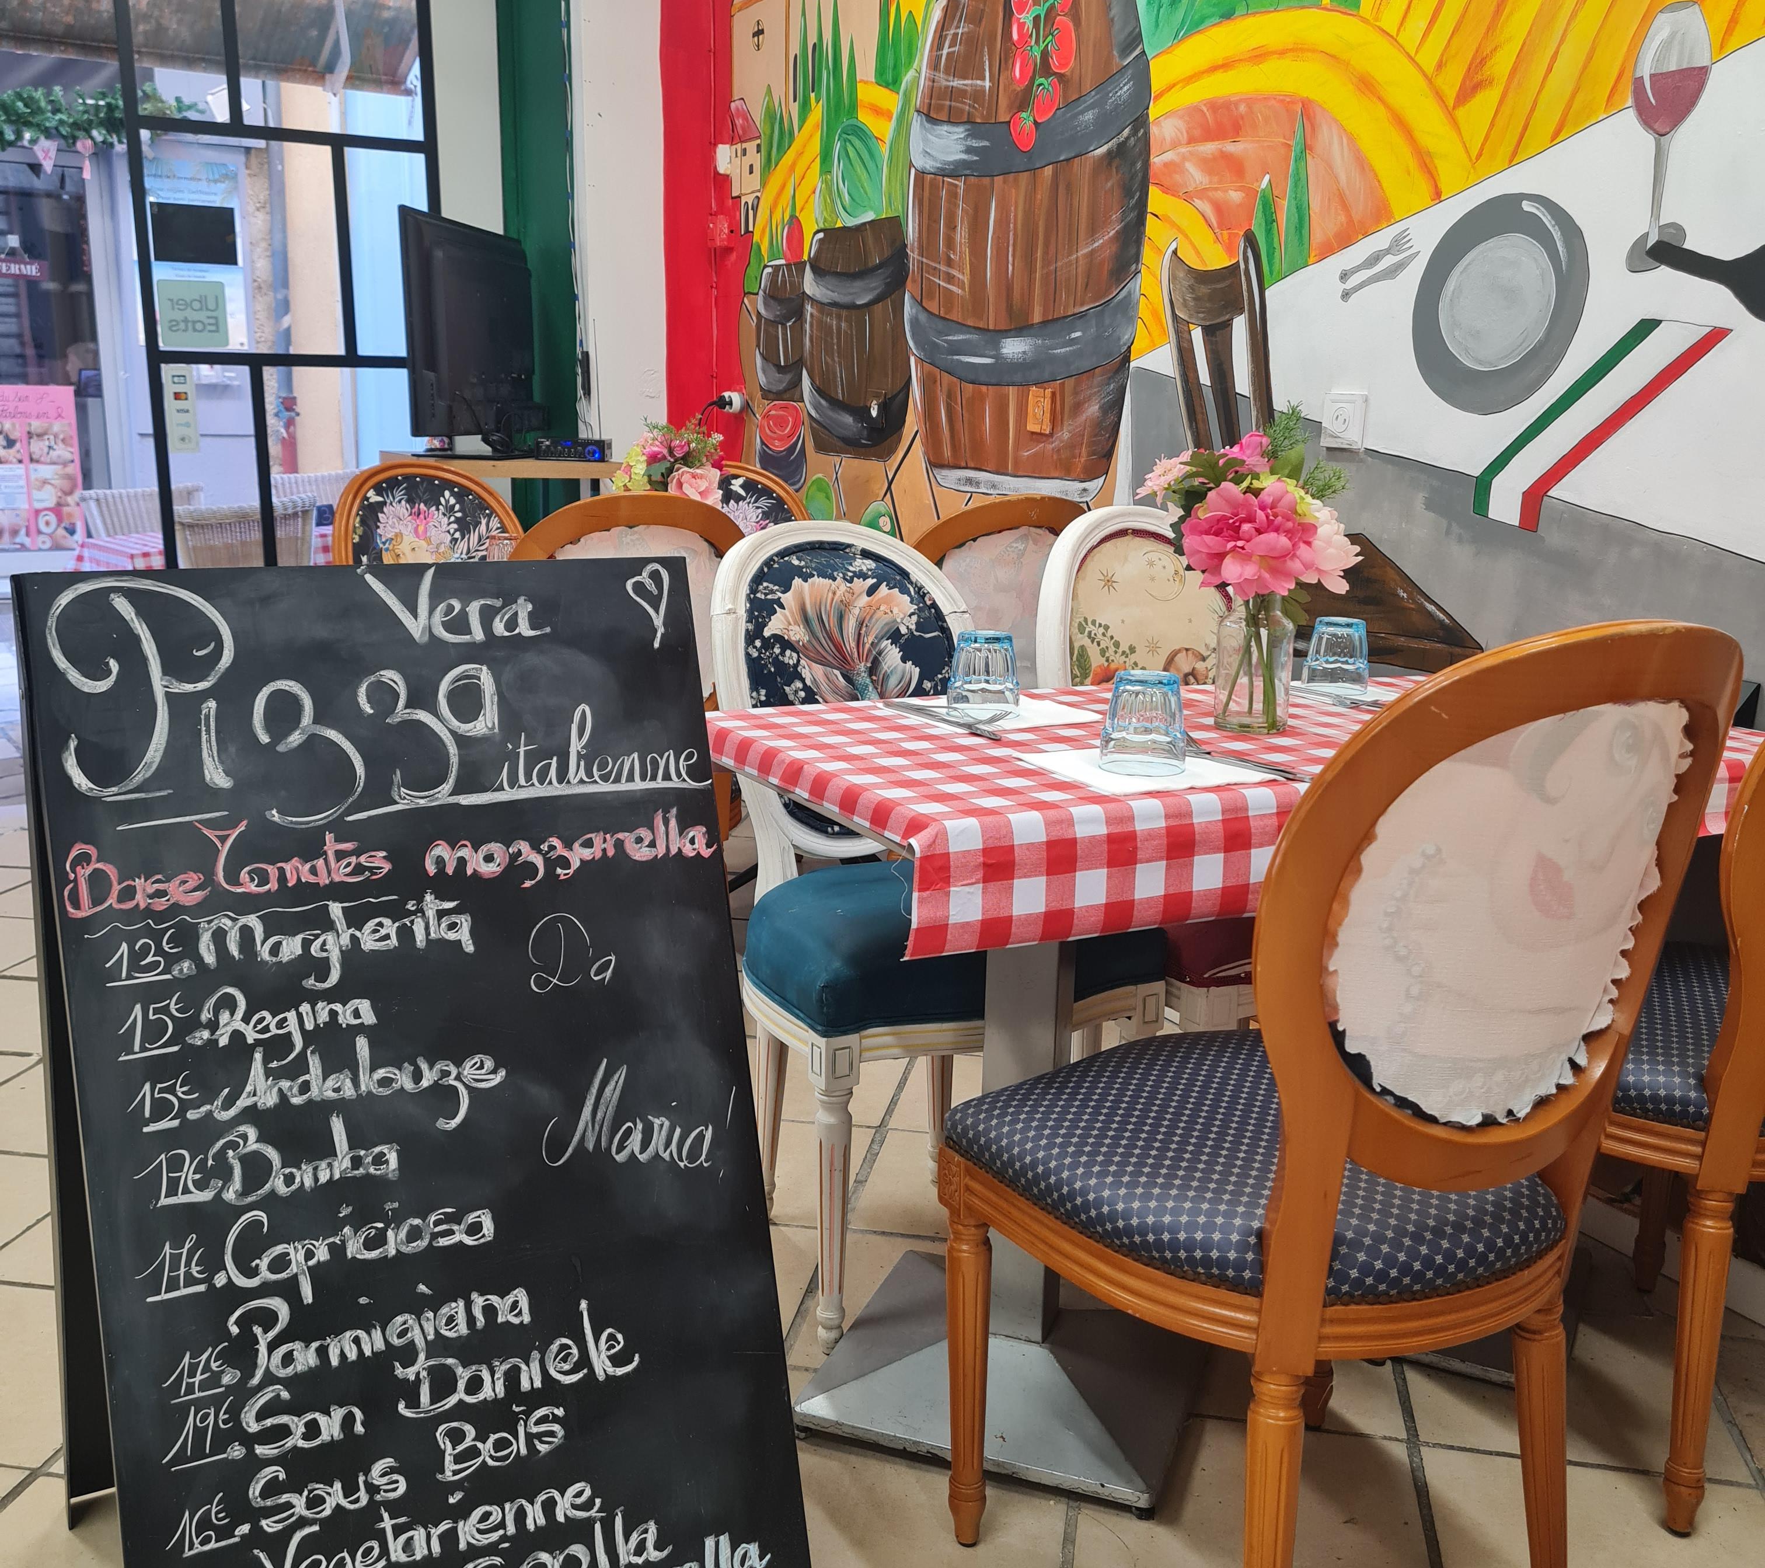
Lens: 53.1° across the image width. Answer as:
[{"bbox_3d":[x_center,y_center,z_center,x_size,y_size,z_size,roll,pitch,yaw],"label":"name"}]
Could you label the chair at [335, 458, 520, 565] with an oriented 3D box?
[{"bbox_3d":[-0.917,-0.215,3.919,0.510,0.978,0.548,-8,15,-36],"label":"chair"}]

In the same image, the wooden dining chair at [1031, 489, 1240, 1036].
[{"bbox_3d":[0.505,0.097,2.624,0.500,0.970,0.505,-7,14,-32],"label":"wooden dining chair"}]

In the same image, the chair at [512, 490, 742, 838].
[{"bbox_3d":[-0.490,-0.046,3.177,0.510,0.978,0.548,-4,13,-22],"label":"chair"}]

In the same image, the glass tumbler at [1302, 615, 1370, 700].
[{"bbox_3d":[0.599,-0.172,2.326,0.087,0.091,0.087,1,12,0],"label":"glass tumbler"}]

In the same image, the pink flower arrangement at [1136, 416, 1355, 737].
[{"bbox_3d":[0.423,-0.247,2.034,0.260,0.356,0.220,1,12,0],"label":"pink flower arrangement"}]

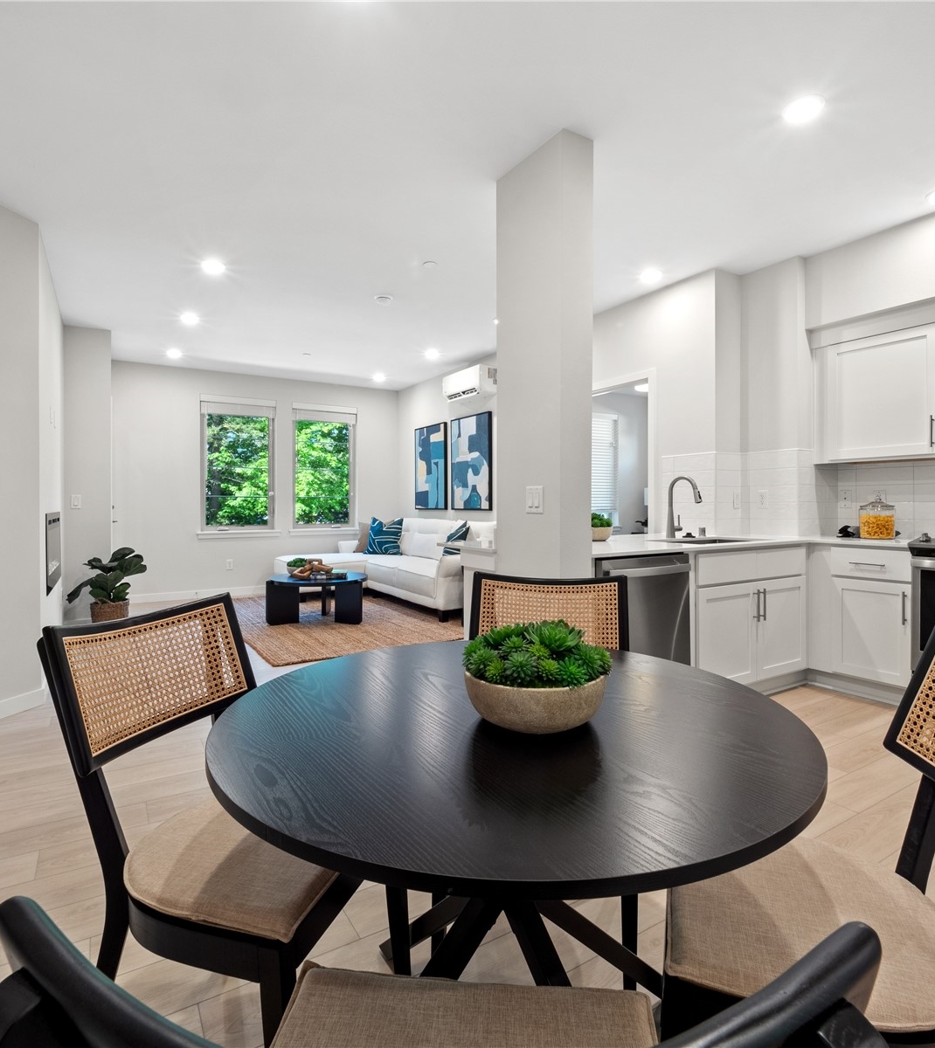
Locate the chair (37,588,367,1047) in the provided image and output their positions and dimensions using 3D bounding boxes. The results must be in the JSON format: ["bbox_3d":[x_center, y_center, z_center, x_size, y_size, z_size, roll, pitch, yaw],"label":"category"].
[{"bbox_3d":[-0.480,0.660,1.247,0.610,0.900,0.500,1,2,21],"label":"chair"}]

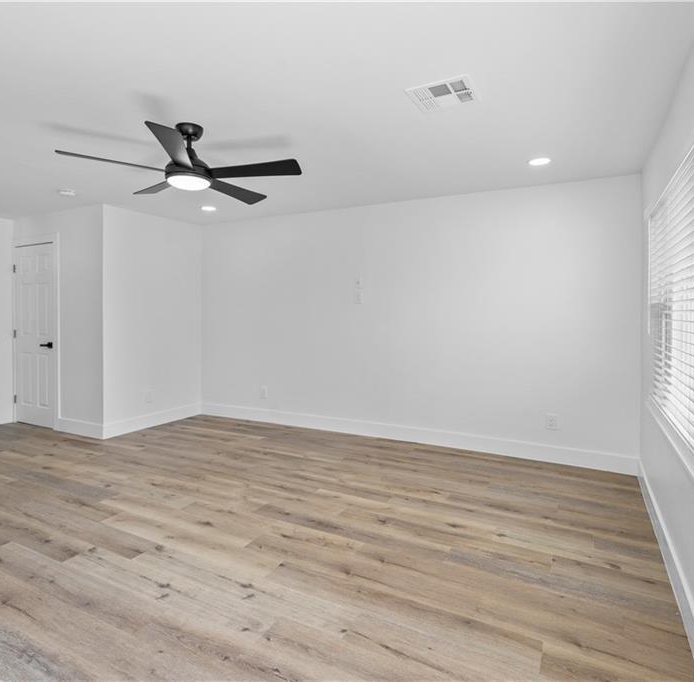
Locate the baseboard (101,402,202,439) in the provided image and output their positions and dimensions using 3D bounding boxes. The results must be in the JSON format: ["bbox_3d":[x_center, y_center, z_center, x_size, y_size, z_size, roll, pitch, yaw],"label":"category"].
[{"bbox_3d":[-2.162,0.891,5.200,0.020,0.140,1.330,1,2,28],"label":"baseboard"}]

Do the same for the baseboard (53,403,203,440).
[{"bbox_3d":[-2.514,0.880,5.382,0.790,0.140,1.340,1,2,28],"label":"baseboard"}]

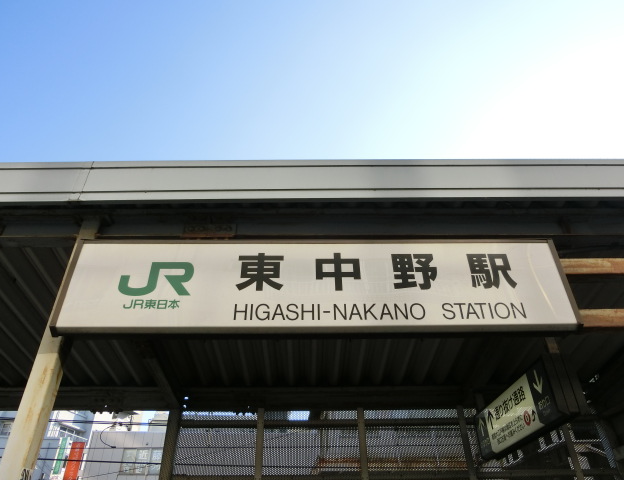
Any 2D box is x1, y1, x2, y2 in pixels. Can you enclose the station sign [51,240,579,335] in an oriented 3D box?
[{"bbox_3d":[0.029,0.233,2.318,2.462,0.496,0.115,0,-35,0],"label":"station sign"}]

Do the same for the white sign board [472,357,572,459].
[{"bbox_3d":[1.489,1.262,3.315,0.157,0.356,1.409,0,-35,0],"label":"white sign board"}]

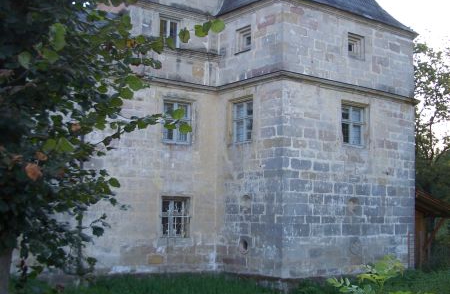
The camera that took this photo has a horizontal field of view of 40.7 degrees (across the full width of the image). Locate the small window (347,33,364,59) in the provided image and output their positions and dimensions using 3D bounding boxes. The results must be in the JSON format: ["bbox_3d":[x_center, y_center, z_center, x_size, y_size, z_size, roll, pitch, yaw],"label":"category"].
[{"bbox_3d":[4.069,-3.131,18.808,0.768,0.736,0.220,6,-8,-38],"label":"small window"}]

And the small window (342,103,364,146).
[{"bbox_3d":[3.948,-0.671,18.496,1.088,1.280,0.200,6,-8,-38],"label":"small window"}]

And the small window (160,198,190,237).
[{"bbox_3d":[-1.412,2.059,17.659,1.008,1.152,0.220,6,-8,-38],"label":"small window"}]

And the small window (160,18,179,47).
[{"bbox_3d":[-1.638,-3.395,17.989,0.656,0.848,0.200,6,-8,-38],"label":"small window"}]

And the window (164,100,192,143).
[{"bbox_3d":[-1.402,-0.716,17.913,0.960,1.280,0.200,6,-8,-38],"label":"window"}]

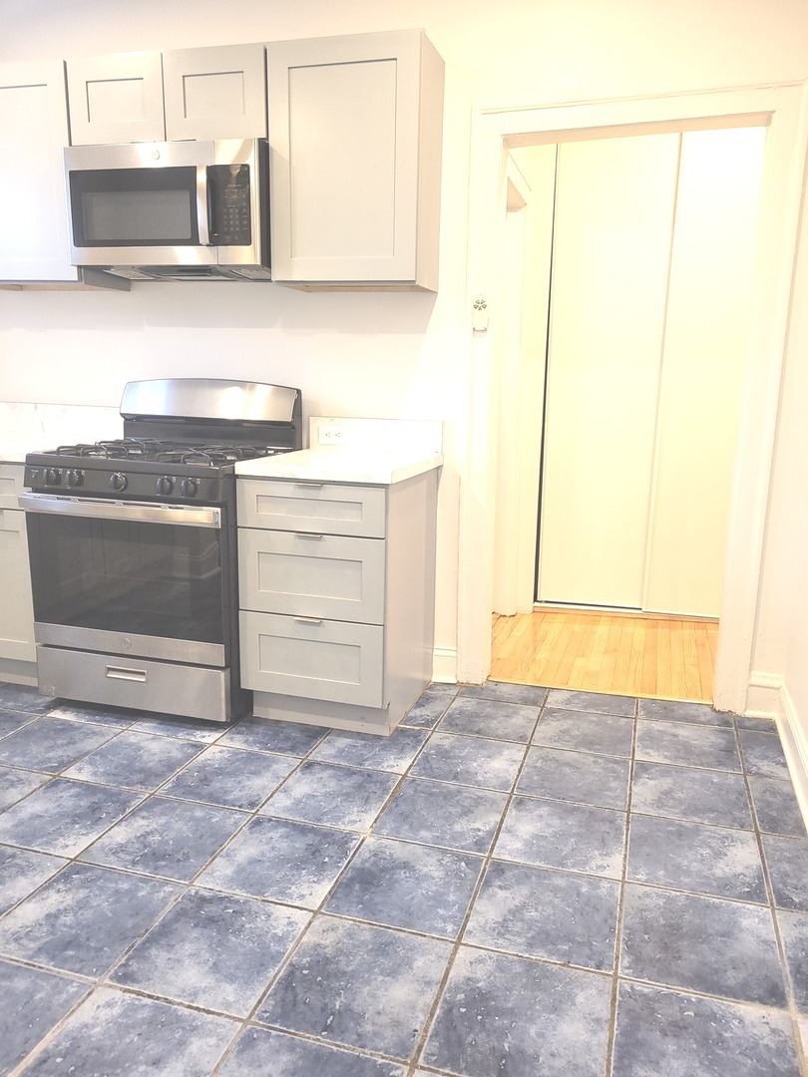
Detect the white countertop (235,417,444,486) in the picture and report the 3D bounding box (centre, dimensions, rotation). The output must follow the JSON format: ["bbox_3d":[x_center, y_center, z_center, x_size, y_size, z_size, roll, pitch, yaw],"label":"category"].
[{"bbox_3d":[-0.195,-0.320,2.816,0.525,0.158,0.652,5,12,15],"label":"white countertop"}]

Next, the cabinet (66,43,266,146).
[{"bbox_3d":[-0.776,-1.538,2.925,0.768,0.300,0.315,5,12,15],"label":"cabinet"}]

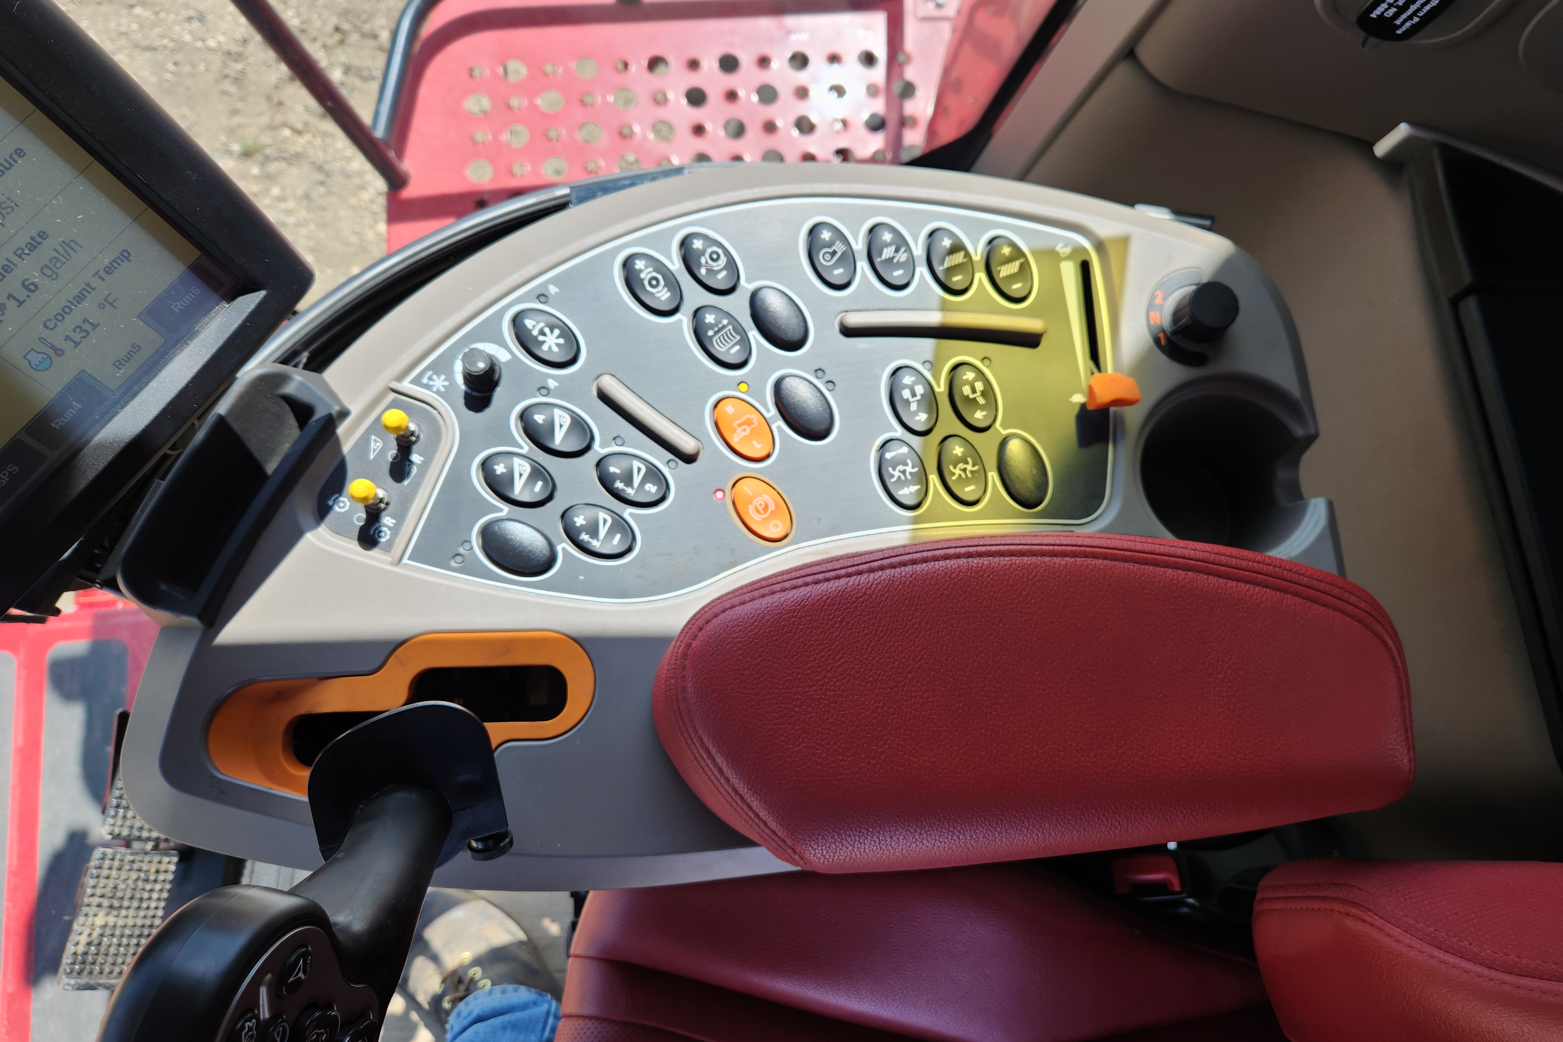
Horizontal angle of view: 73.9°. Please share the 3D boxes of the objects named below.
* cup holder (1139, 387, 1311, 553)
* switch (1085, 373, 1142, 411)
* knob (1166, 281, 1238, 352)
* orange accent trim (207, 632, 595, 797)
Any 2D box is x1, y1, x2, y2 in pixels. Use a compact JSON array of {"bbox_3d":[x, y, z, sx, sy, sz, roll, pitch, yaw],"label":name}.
[{"bbox_3d":[0.224,-0.015,0.568,0.100,0.076,0.100,1,79,-7],"label":"cup holder"},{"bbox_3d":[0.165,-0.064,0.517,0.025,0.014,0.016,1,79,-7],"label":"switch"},{"bbox_3d":[0.220,-0.109,0.540,0.028,0.018,0.027,-32,84,-12],"label":"knob"},{"bbox_3d":[-0.167,0.086,0.468,0.162,0.020,0.073,1,79,-7],"label":"orange accent trim"}]

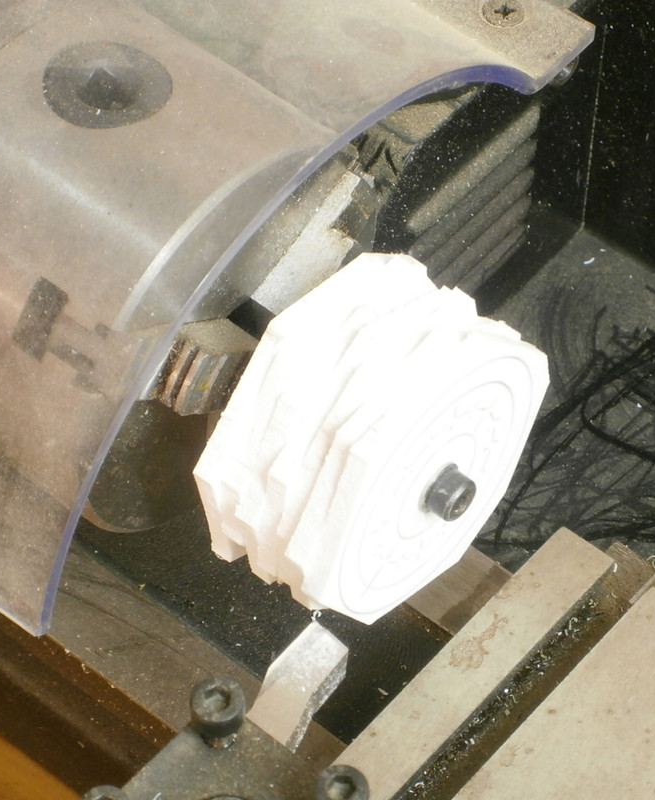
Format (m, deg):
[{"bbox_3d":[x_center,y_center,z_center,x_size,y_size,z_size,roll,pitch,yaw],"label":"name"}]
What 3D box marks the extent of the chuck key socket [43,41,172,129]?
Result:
[{"bbox_3d":[-0.038,-0.051,0.533,0.022,0.009,0.022,3,46,-3],"label":"chuck key socket"}]

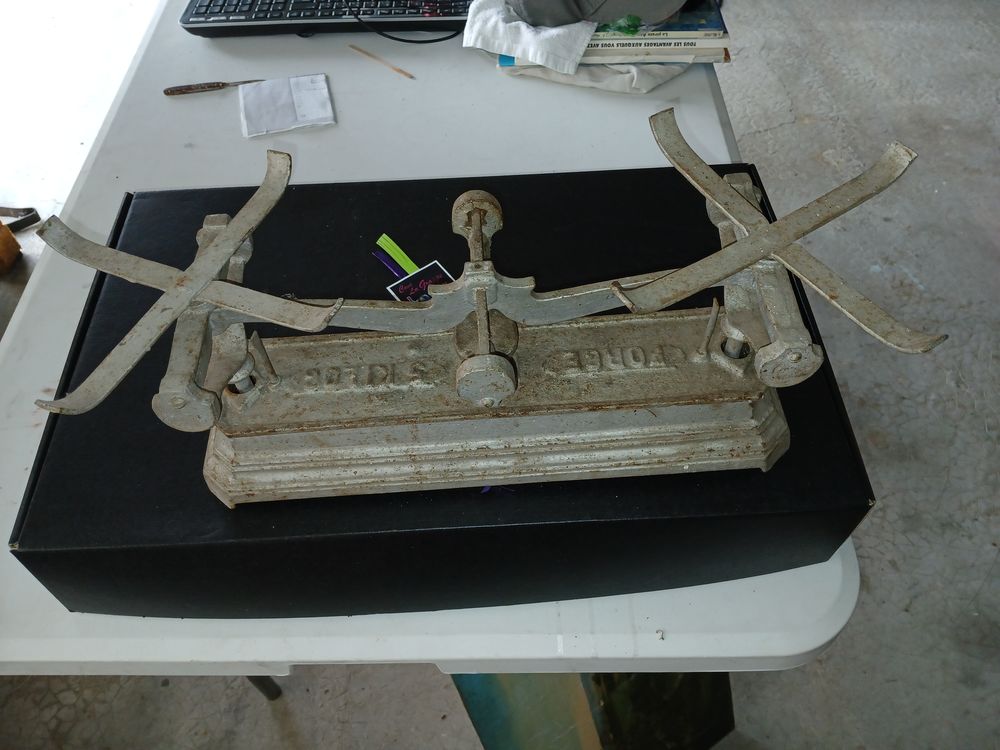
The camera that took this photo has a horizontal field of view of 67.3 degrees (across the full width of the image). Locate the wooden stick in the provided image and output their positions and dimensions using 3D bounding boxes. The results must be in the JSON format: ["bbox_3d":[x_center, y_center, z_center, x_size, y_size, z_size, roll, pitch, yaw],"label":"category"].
[{"bbox_3d":[-0.154,-0.405,0.970,0.118,0.004,0.006,34,62,22],"label":"wooden stick"}]

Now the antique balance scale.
[{"bbox_3d":[-0.007,-0.028,0.485,0.515,0.180,0.197,-4,55,-2],"label":"antique balance scale"}]

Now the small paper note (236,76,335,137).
[{"bbox_3d":[-0.263,-0.334,0.921,0.109,0.005,0.106,-12,56,-8],"label":"small paper note"}]

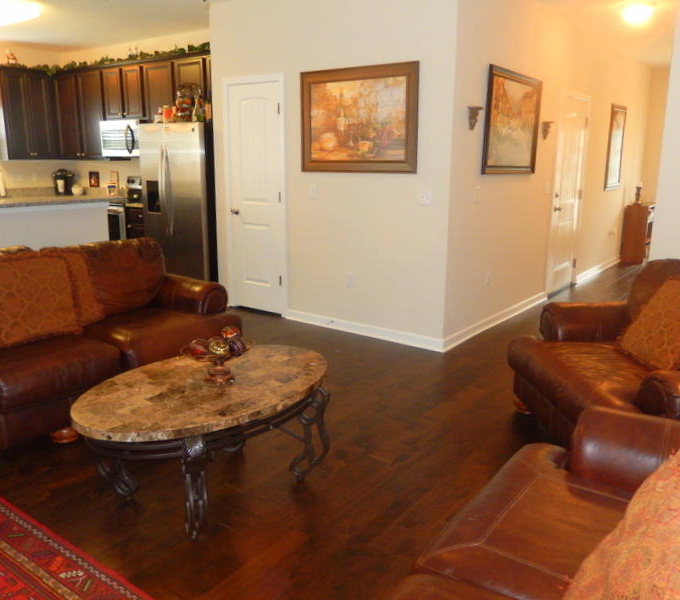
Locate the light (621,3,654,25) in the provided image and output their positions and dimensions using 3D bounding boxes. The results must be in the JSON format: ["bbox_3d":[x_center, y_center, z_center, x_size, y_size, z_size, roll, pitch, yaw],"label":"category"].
[{"bbox_3d":[2.599,-2.511,5.045,0.340,0.140,0.340,10,16,35],"label":"light"}]

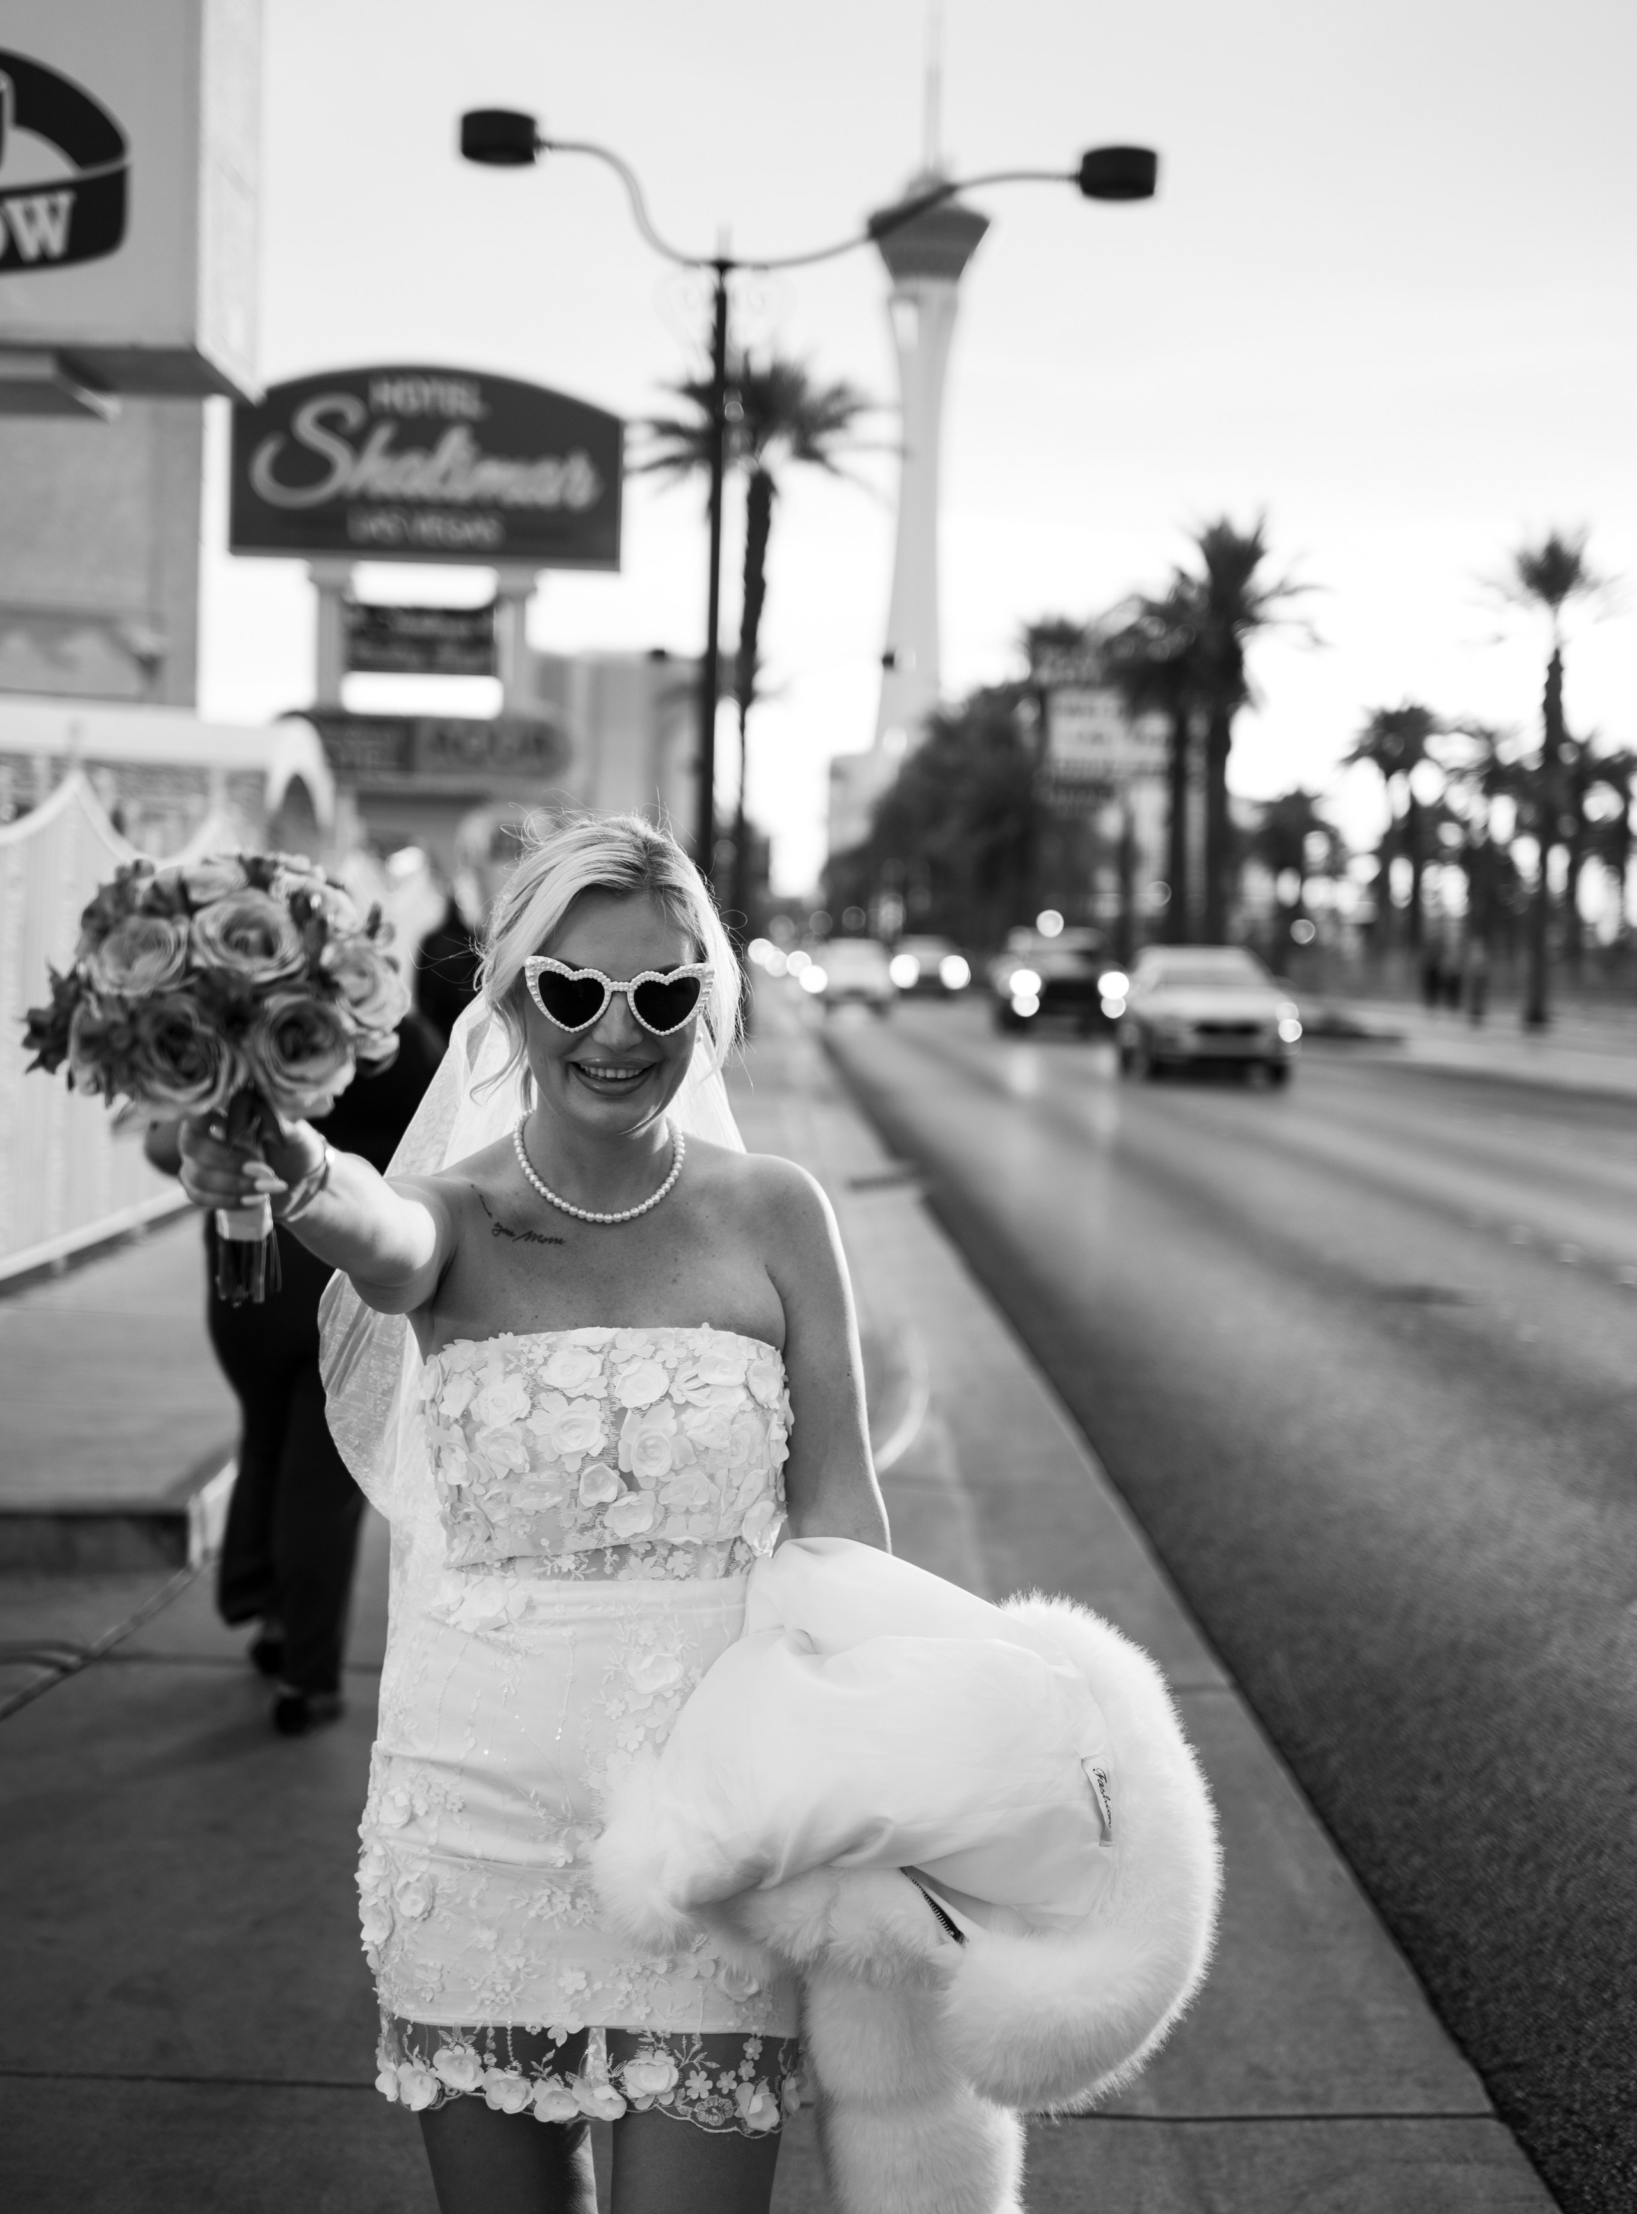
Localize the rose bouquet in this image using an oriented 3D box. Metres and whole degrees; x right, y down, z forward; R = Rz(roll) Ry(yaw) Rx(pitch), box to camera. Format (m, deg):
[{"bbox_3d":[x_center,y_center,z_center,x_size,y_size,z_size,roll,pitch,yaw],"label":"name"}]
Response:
[{"bbox_3d":[-0.375,-0.016,1.700,0.235,0.275,0.235,-4,7,-1],"label":"rose bouquet"}]

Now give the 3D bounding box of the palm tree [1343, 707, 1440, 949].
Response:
[{"bbox_3d":[18.441,-8.008,86.154,3.200,9.408,3.200,2,4,-2],"label":"palm tree"}]

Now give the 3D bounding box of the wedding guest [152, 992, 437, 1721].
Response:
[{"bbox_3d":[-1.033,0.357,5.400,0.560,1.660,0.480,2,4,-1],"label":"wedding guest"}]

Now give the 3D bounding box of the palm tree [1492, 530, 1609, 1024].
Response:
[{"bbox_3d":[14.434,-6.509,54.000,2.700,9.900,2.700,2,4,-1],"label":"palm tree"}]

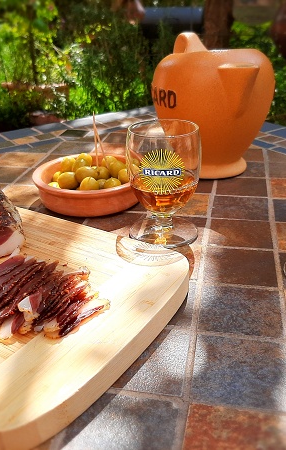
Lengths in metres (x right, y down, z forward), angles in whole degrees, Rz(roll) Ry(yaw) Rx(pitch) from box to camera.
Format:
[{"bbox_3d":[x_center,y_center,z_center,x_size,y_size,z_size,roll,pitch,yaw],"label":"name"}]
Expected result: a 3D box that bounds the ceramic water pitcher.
[{"bbox_3d":[0.081,-0.140,0.535,0.137,0.151,0.152,-10,29,-14],"label":"ceramic water pitcher"}]

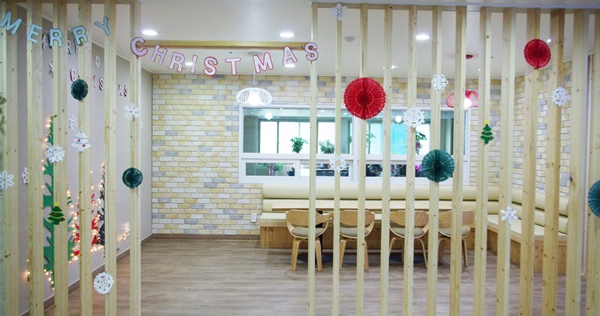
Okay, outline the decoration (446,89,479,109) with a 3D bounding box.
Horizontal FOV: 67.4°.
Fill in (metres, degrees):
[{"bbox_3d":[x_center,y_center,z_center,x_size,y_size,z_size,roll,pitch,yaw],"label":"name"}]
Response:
[{"bbox_3d":[2.120,-0.754,5.800,0.460,0.235,0.460,1,2,-1],"label":"decoration"}]

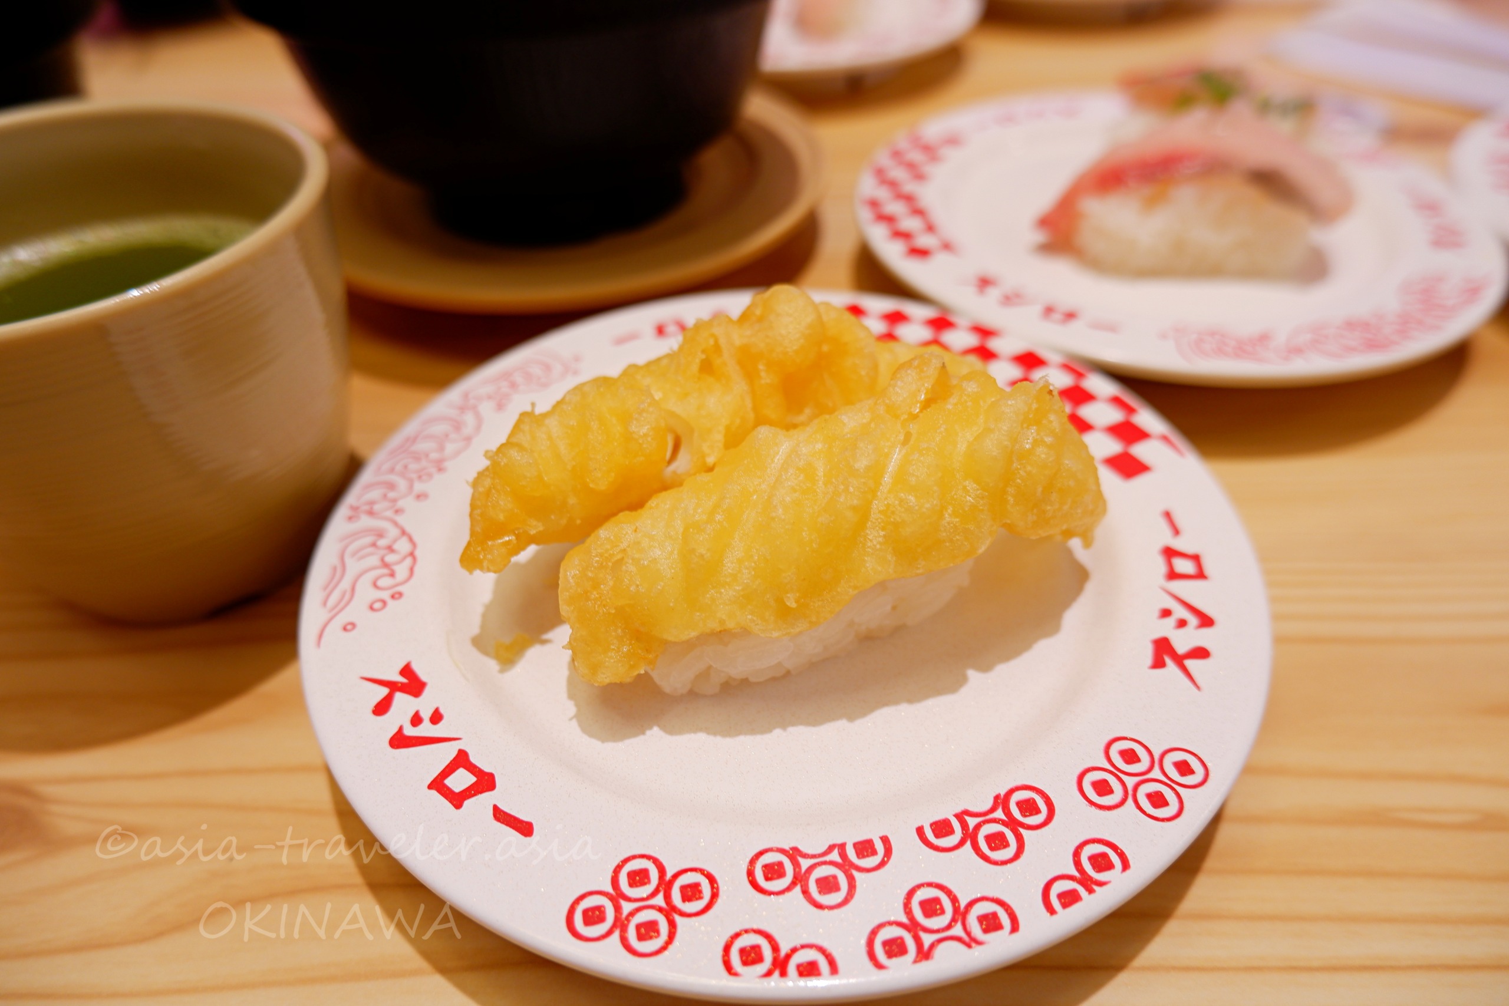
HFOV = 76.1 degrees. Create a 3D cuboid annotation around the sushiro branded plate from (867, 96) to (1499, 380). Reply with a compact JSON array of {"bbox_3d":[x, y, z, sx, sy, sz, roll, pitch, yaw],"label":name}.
[{"bbox_3d":[0.101,-0.066,0.247,0.150,0.021,0.150,-1,43,1],"label":"sushiro branded plate"}]

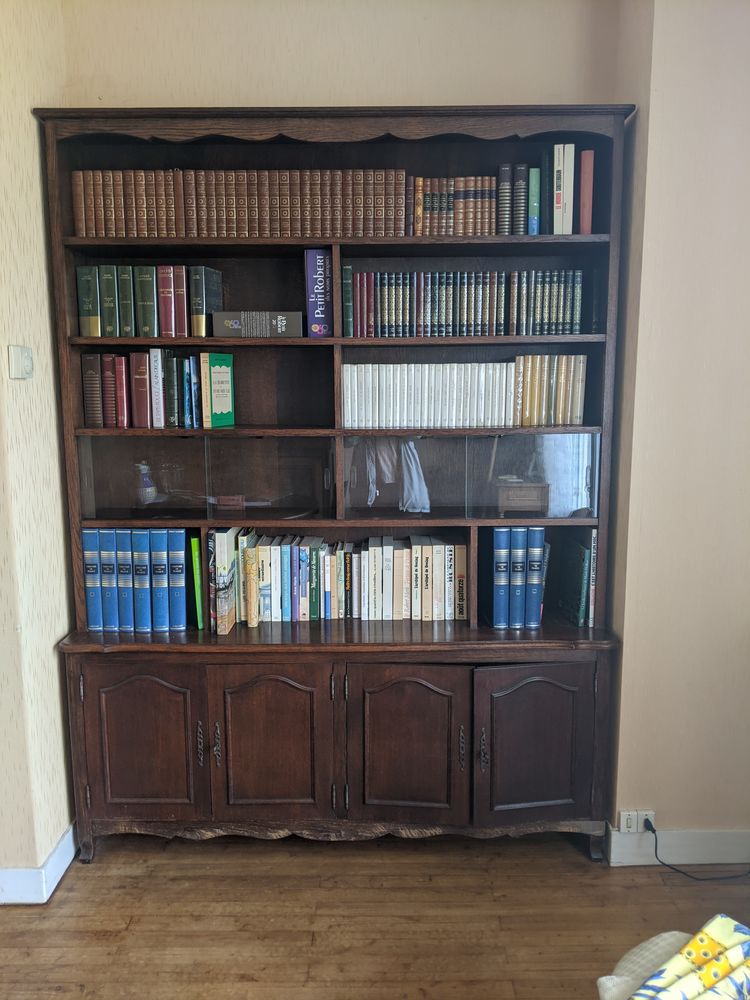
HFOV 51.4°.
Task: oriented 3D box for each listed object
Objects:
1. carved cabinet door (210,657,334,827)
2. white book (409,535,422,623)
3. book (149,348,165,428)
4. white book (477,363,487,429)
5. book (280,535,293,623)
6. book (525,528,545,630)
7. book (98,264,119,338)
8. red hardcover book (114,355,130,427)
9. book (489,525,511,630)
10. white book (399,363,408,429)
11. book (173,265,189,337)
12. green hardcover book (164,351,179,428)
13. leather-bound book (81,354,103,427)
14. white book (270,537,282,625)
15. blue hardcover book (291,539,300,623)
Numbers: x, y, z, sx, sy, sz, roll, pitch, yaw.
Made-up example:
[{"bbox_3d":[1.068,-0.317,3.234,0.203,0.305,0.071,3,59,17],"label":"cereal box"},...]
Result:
[{"bbox_3d":[-0.273,0.650,2.088,0.337,0.447,0.030,0,9,0],"label":"carved cabinet door"},{"bbox_3d":[0.122,0.232,2.334,0.027,0.221,0.138,0,8,0],"label":"white book"},{"bbox_3d":[-0.574,-0.302,2.128,0.029,0.207,0.140,0,9,0],"label":"book"},{"bbox_3d":[0.300,-0.300,2.242,0.019,0.178,0.115,0,8,0],"label":"white book"},{"bbox_3d":[-0.260,0.236,2.367,0.027,0.231,0.145,0,8,0],"label":"book"},{"bbox_3d":[0.477,0.221,2.431,0.045,0.310,0.215,0,9,0],"label":"book"},{"bbox_3d":[-0.720,-0.547,2.179,0.044,0.189,0.130,0,8,0],"label":"book"},{"bbox_3d":[-0.663,-0.290,2.110,0.033,0.187,0.125,0,9,0],"label":"red hardcover book"},{"bbox_3d":[0.338,0.196,2.211,0.046,0.280,0.210,0,9,0],"label":"book"},{"bbox_3d":[0.082,-0.298,2.242,0.019,0.179,0.115,0,8,0],"label":"white book"},{"bbox_3d":[-0.504,-0.524,2.087,0.031,0.180,0.125,0,9,0],"label":"book"},{"bbox_3d":[-0.536,-0.292,2.122,0.030,0.187,0.125,0,9,0],"label":"green hardcover book"},{"bbox_3d":[-0.749,-0.297,2.132,0.053,0.193,0.130,0,9,0],"label":"leather-bound book"},{"bbox_3d":[-0.278,0.229,2.269,0.026,0.217,0.142,0,9,0],"label":"white book"},{"bbox_3d":[-0.221,0.228,2.268,0.021,0.219,0.142,0,9,0],"label":"blue hardcover book"}]

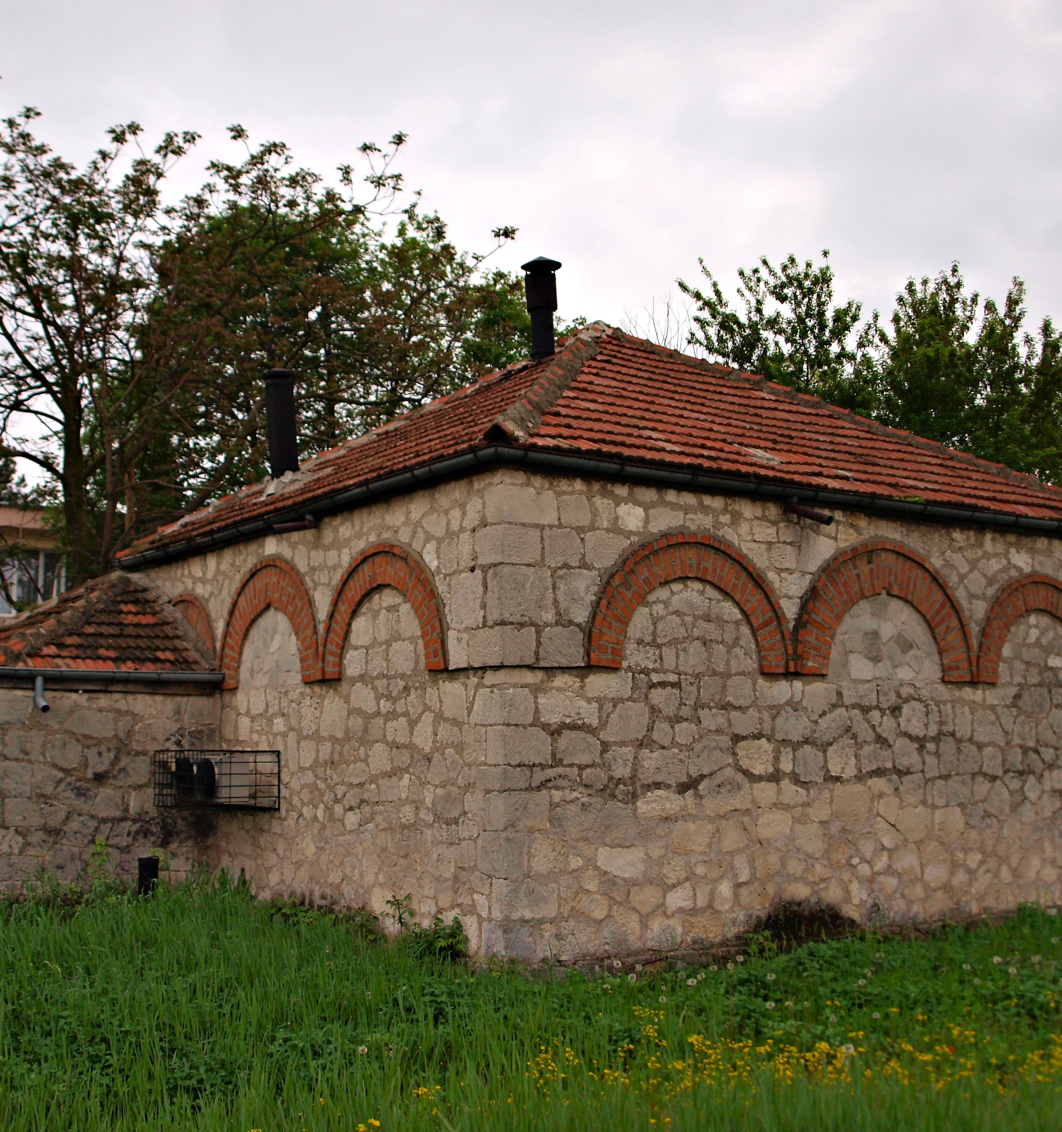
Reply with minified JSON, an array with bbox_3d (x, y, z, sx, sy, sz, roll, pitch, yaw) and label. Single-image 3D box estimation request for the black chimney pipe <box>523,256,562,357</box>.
[{"bbox_3d":[0.138,-3.058,15.484,0.475,1.255,0.475,-1,-8,0],"label":"black chimney pipe"}]

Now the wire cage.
[{"bbox_3d":[-3.080,2.087,12.756,0.742,0.548,1.284,6,-10,-36],"label":"wire cage"}]

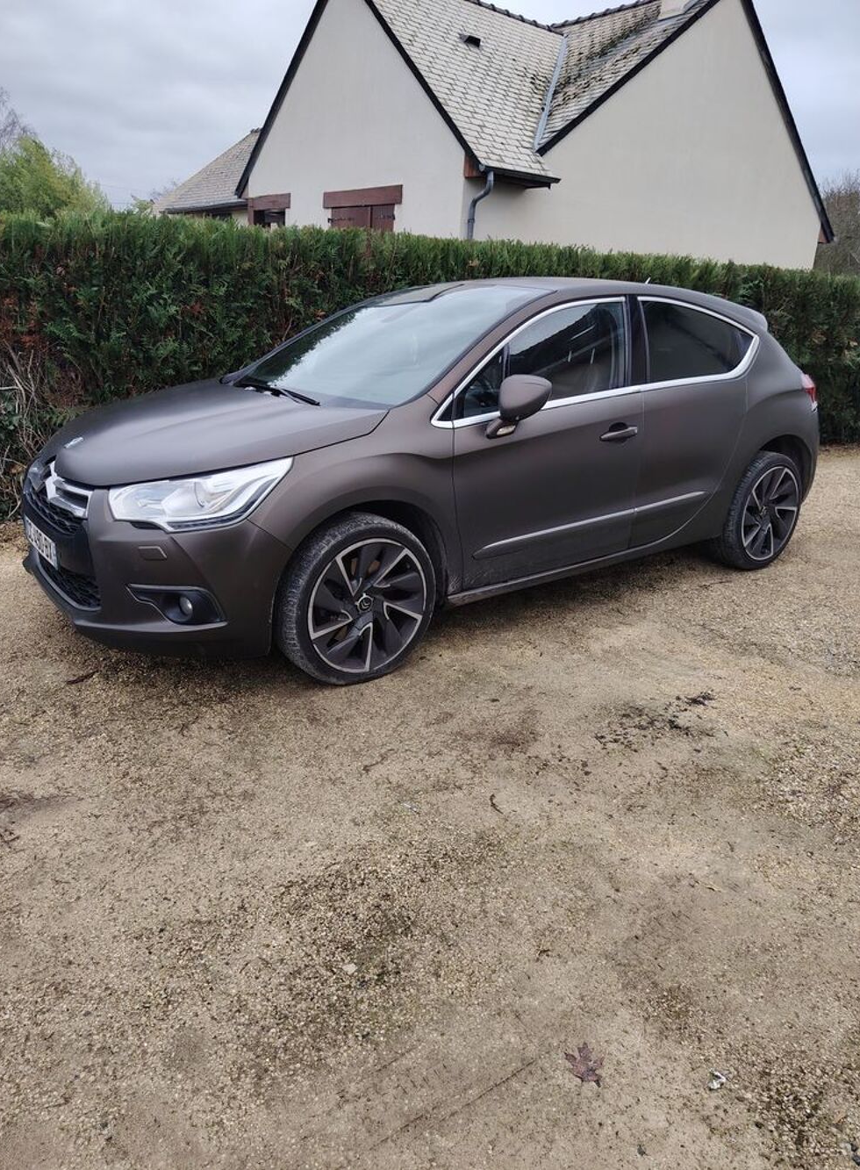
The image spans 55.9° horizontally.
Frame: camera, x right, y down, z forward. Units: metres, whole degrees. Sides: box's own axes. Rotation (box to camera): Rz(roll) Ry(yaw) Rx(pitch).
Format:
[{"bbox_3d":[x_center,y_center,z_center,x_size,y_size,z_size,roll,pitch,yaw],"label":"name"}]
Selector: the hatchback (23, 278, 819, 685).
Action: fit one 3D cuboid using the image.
[{"bbox_3d":[0.232,-0.780,4.241,4.275,1.535,1.980,-13,23,-34],"label":"hatchback"}]

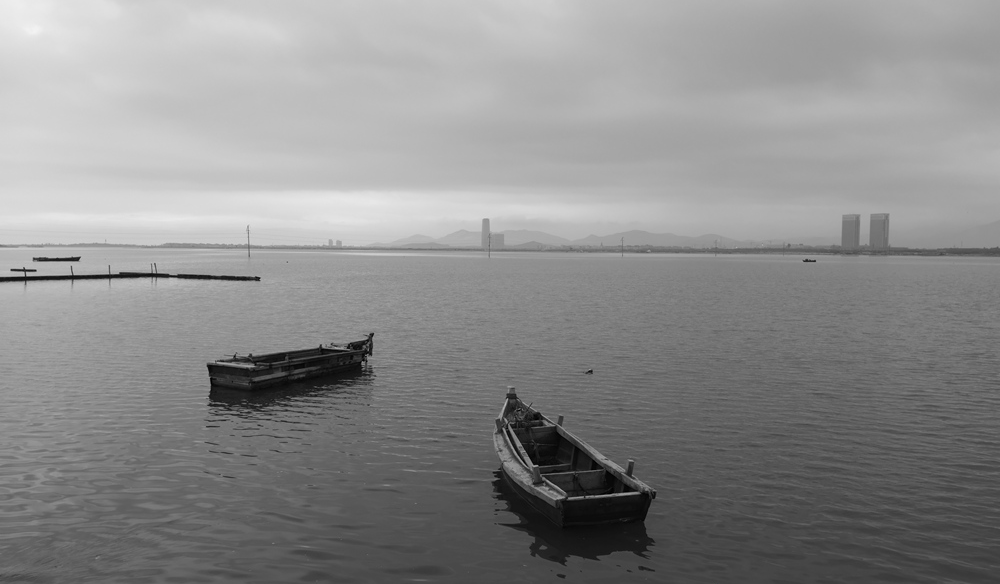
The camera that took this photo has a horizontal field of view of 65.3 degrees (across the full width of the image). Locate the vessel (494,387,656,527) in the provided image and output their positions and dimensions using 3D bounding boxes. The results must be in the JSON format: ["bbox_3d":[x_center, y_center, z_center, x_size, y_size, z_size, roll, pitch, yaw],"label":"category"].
[{"bbox_3d":[0.750,2.310,11.575,1.502,0.994,4.554,0,3,-14],"label":"vessel"}]

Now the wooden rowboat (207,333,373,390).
[{"bbox_3d":[-5.063,1.788,20.357,1.584,1.021,4.686,2,4,32],"label":"wooden rowboat"}]

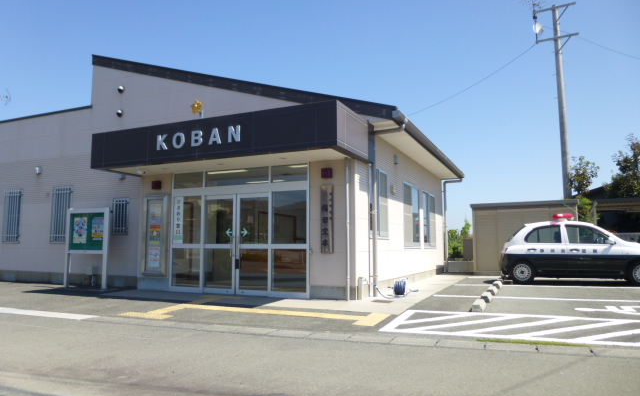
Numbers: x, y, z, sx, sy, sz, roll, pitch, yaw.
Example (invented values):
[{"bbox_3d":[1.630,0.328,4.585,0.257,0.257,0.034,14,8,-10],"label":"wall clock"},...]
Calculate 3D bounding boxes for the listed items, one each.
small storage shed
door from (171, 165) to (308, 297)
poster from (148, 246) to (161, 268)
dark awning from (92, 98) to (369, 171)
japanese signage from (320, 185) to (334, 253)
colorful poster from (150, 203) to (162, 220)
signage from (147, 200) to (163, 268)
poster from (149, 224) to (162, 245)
[{"bbox_3d":[6.849,1.394,15.450,3.150,2.320,1.900,-3,-6,25],"label":"small storage shed"},{"bbox_3d":[-1.653,0.635,9.125,3.249,2.500,0.100,-3,-6,25],"label":"door"},{"bbox_3d":[-3.552,1.272,9.918,0.303,0.417,0.015,-3,-6,25],"label":"poster"},{"bbox_3d":[-1.891,-0.987,8.992,5.462,0.727,1.434,-3,-6,25],"label":"dark awning"},{"bbox_3d":[0.137,0.378,8.264,0.244,1.220,0.040,-3,-6,25],"label":"japanese signage"},{"bbox_3d":[-3.544,0.344,10.011,0.294,0.417,0.015,-3,-6,25],"label":"colorful poster"},{"bbox_3d":[-3.568,0.807,9.974,0.447,1.530,0.040,-3,-6,25],"label":"signage"},{"bbox_3d":[-3.548,0.800,9.965,0.310,0.412,0.015,-3,-6,25],"label":"poster"}]

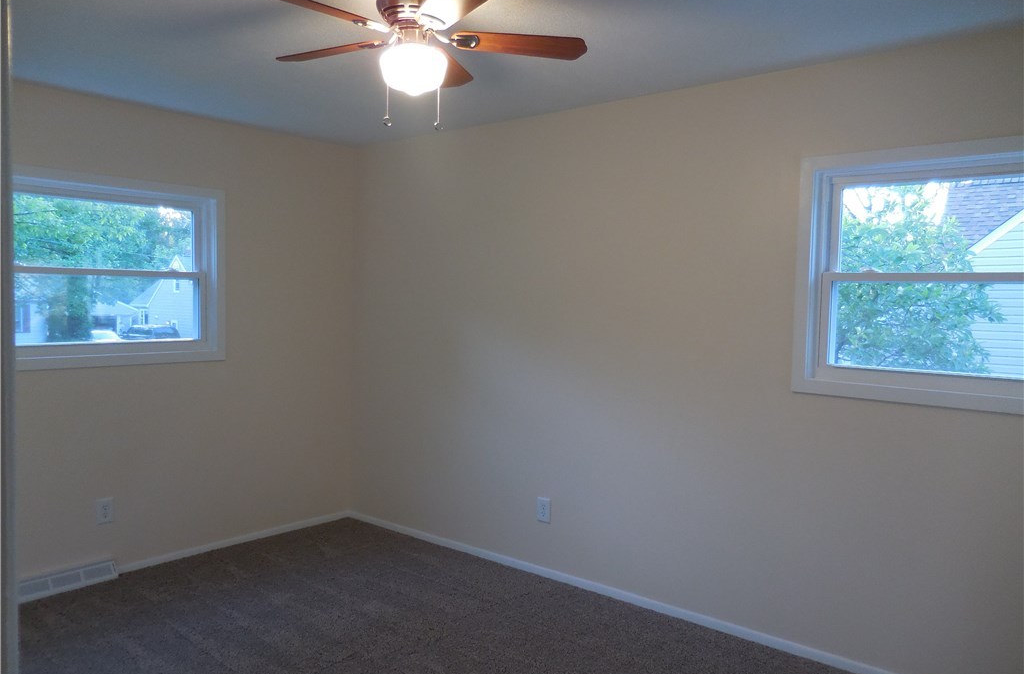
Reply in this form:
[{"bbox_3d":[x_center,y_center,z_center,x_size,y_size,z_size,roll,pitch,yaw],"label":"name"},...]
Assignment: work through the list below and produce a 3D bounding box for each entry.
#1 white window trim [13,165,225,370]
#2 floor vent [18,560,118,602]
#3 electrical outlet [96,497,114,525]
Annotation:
[{"bbox_3d":[-2.026,-0.326,3.657,0.101,0.941,1.262,3,3,40],"label":"white window trim"},{"bbox_3d":[-2.135,1.160,3.534,0.054,0.106,0.478,3,3,40],"label":"floor vent"},{"bbox_3d":[-2.024,0.867,3.682,0.010,0.120,0.076,3,3,40],"label":"electrical outlet"}]

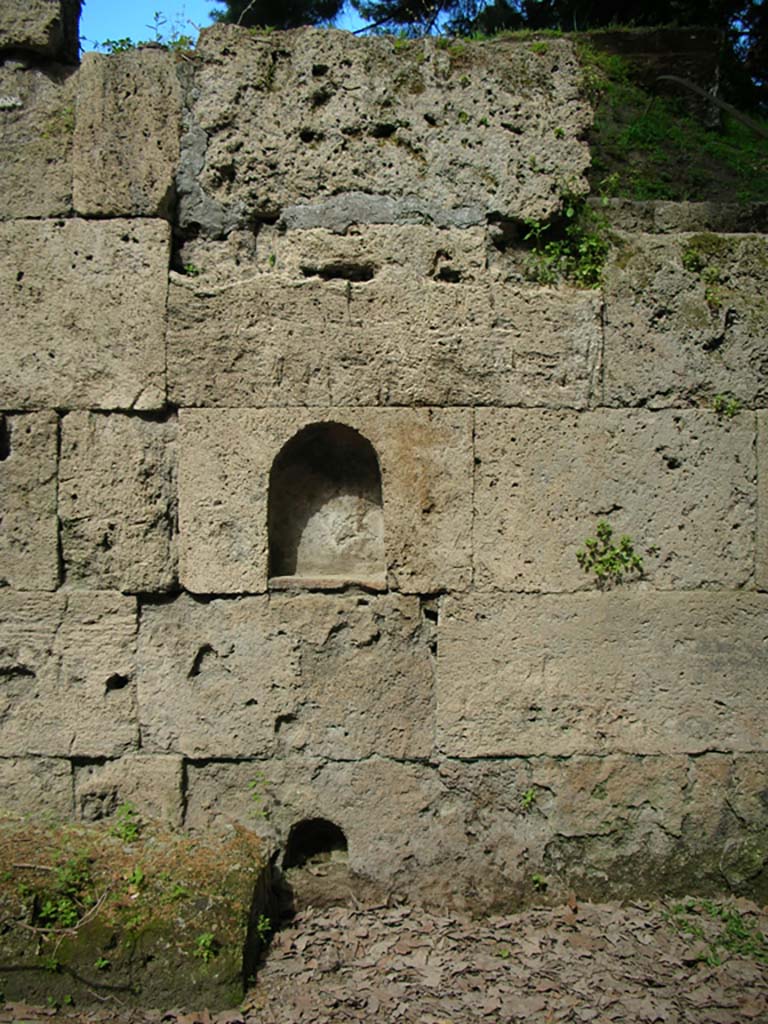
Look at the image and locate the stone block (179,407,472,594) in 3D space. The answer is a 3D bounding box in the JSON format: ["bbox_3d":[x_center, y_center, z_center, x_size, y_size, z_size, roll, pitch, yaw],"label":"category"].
[{"bbox_3d":[-0.213,-0.042,4.040,1.075,0.683,0.480,0,0,0],"label":"stone block"}]

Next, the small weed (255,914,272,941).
[{"bbox_3d":[-0.407,1.408,3.500,0.061,0.095,0.060,0,0,0],"label":"small weed"}]

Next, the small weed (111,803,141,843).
[{"bbox_3d":[-0.964,1.158,3.860,0.112,0.149,0.100,0,0,0],"label":"small weed"}]

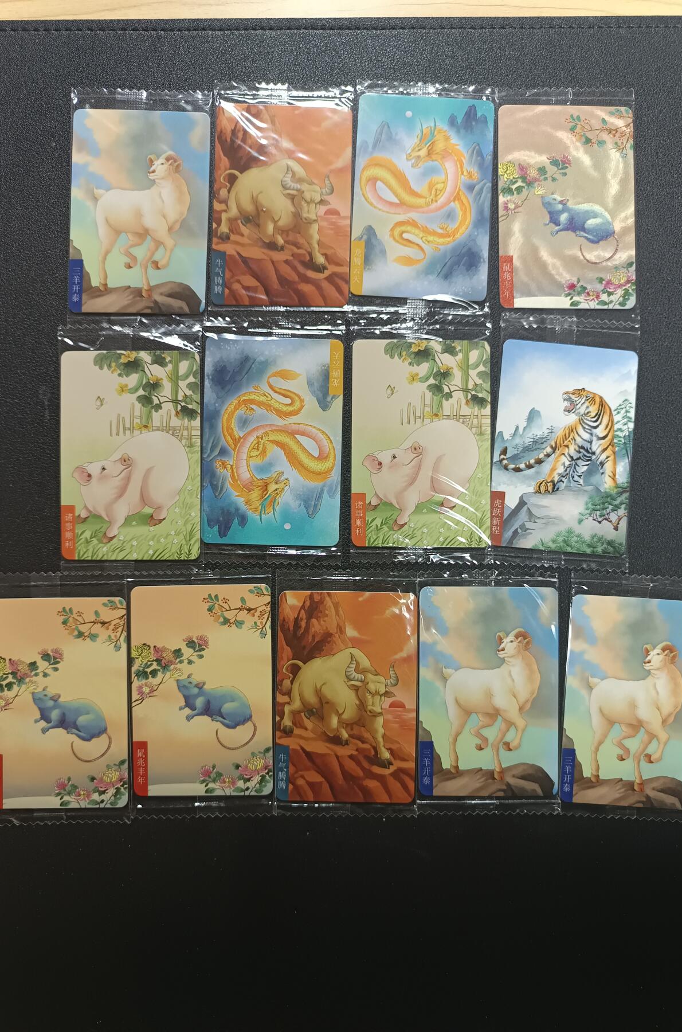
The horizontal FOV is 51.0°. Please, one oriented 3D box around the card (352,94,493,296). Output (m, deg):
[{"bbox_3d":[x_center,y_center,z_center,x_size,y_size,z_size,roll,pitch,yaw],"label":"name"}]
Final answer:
[{"bbox_3d":[0.036,-0.138,0.310,0.059,0.002,0.088,3,88,0],"label":"card"}]

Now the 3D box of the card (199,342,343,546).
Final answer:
[{"bbox_3d":[-0.029,-0.032,0.303,0.058,0.001,0.088,1,89,-1],"label":"card"}]

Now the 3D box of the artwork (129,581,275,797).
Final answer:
[{"bbox_3d":[-0.058,0.073,0.300,0.058,0.001,0.088,-1,89,-1],"label":"artwork"}]

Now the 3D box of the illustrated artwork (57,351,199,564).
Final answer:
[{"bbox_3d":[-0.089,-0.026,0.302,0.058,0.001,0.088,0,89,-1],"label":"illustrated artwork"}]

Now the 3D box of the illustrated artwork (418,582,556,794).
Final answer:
[{"bbox_3d":[0.063,0.074,0.303,0.059,0.002,0.088,1,88,0],"label":"illustrated artwork"}]

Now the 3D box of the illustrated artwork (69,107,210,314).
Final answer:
[{"bbox_3d":[-0.087,-0.132,0.309,0.059,0.002,0.088,1,88,0],"label":"illustrated artwork"}]

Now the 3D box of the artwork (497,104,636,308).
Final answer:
[{"bbox_3d":[0.097,-0.133,0.307,0.058,0.001,0.088,0,89,-1],"label":"artwork"}]

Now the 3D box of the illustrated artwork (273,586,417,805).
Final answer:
[{"bbox_3d":[0.002,0.076,0.301,0.058,0.001,0.088,1,89,-1],"label":"illustrated artwork"}]

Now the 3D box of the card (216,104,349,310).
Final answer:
[{"bbox_3d":[-0.025,-0.135,0.310,0.059,0.002,0.088,1,88,0],"label":"card"}]

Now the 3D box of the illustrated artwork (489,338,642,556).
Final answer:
[{"bbox_3d":[0.096,-0.029,0.307,0.059,0.002,0.088,5,88,0],"label":"illustrated artwork"}]

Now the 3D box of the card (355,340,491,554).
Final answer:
[{"bbox_3d":[0.035,-0.031,0.307,0.059,0.002,0.088,0,88,0],"label":"card"}]

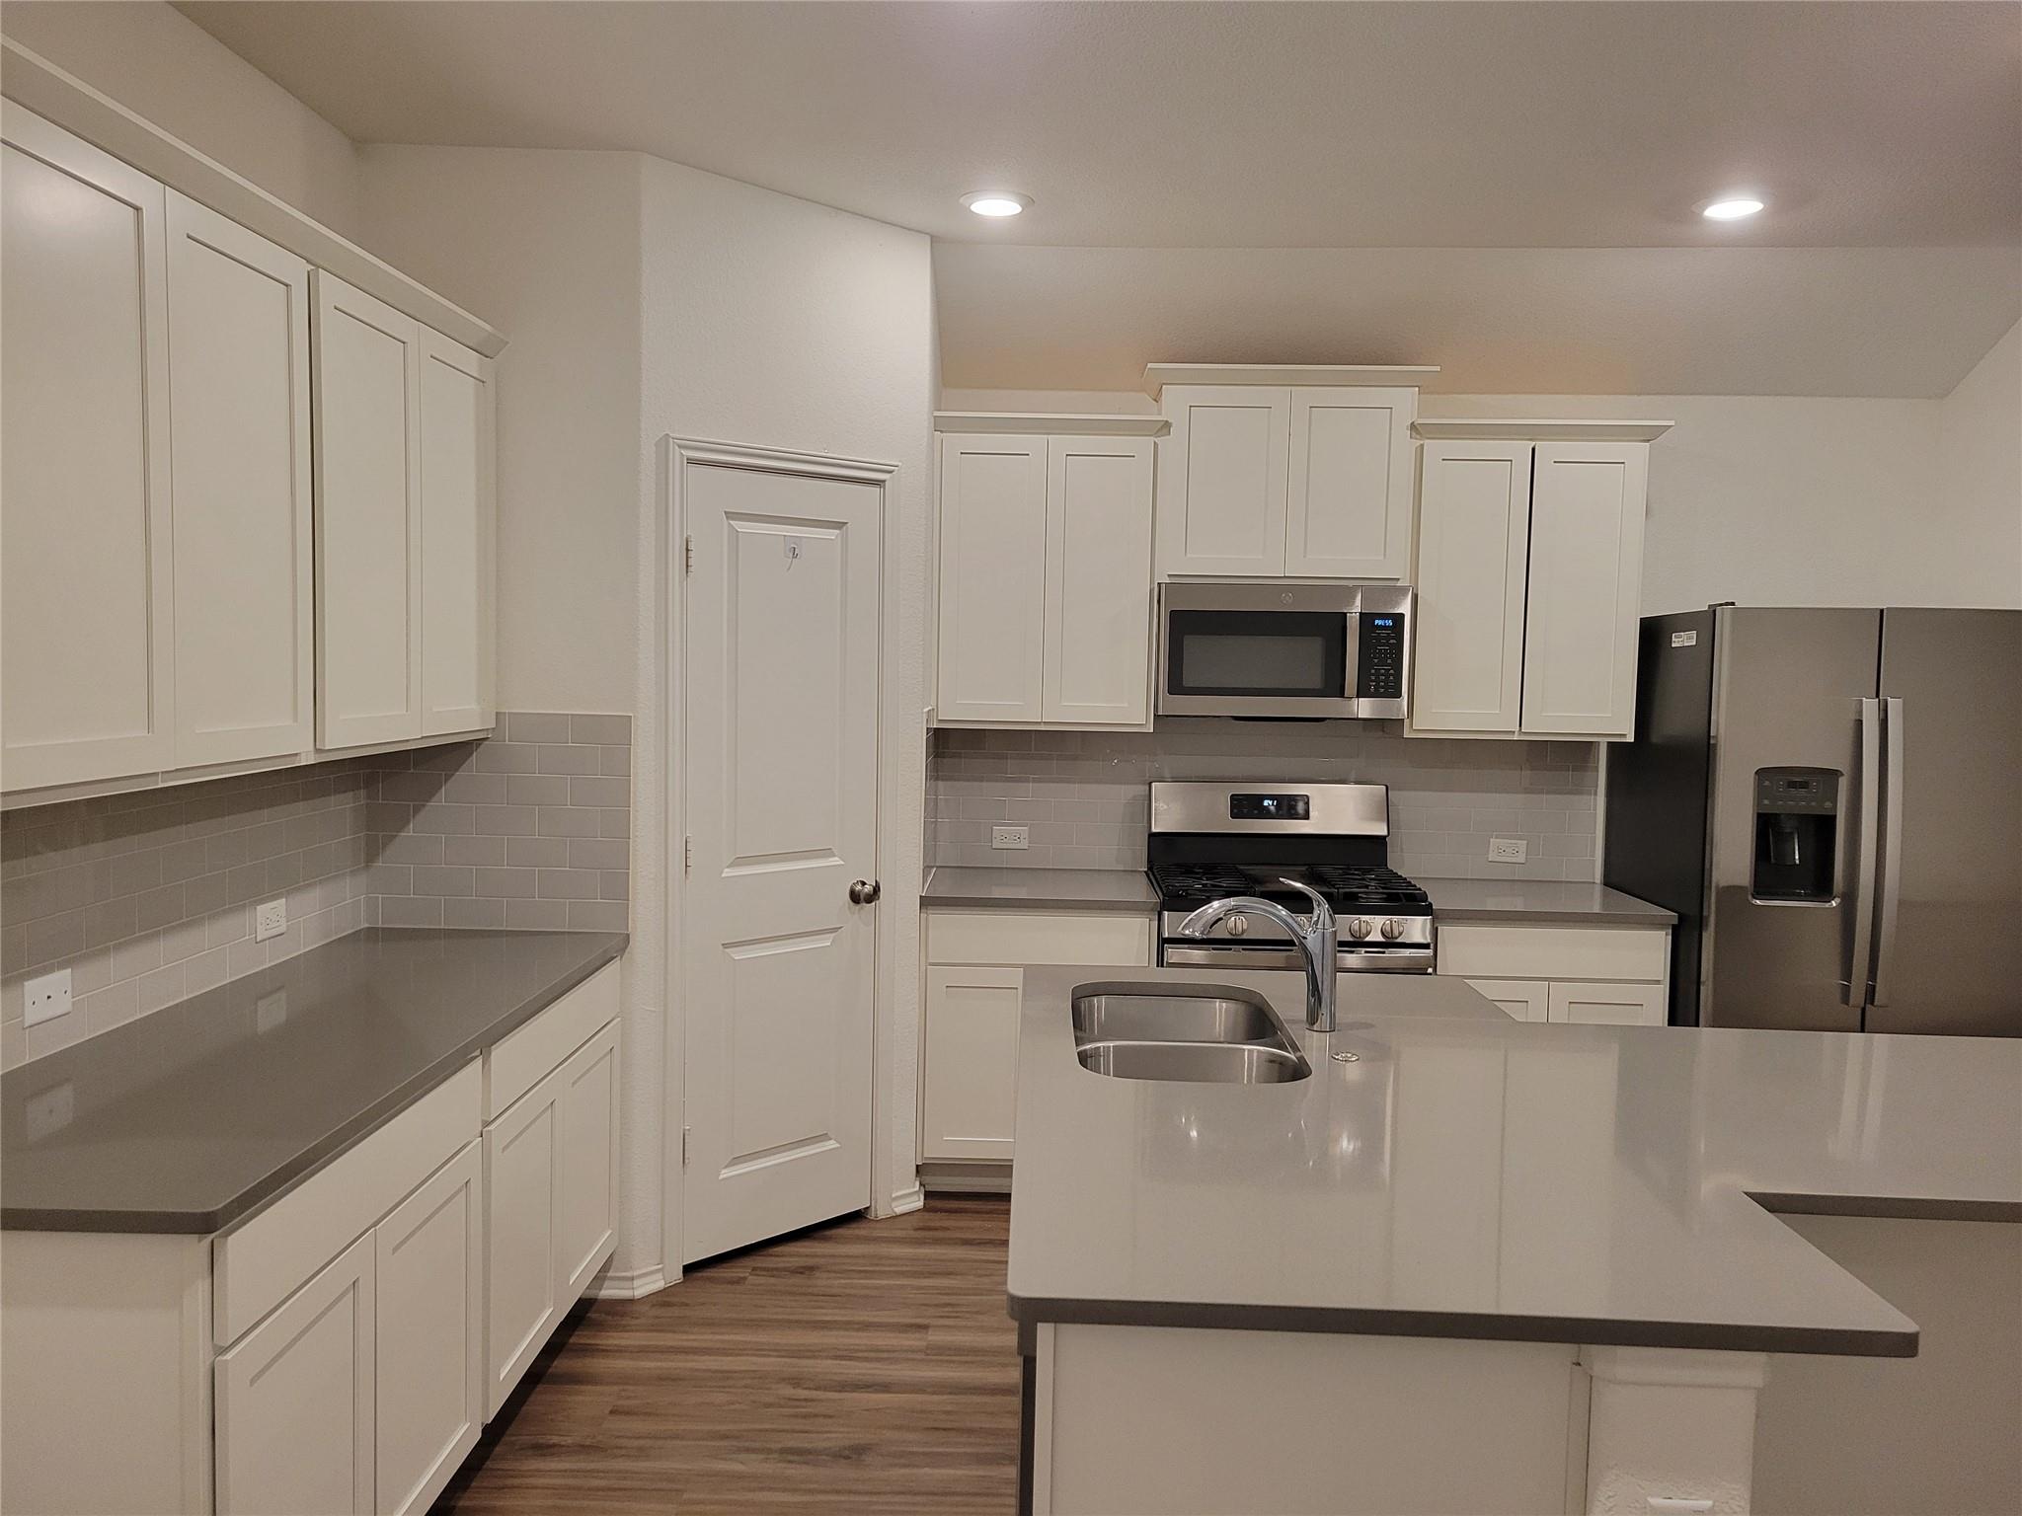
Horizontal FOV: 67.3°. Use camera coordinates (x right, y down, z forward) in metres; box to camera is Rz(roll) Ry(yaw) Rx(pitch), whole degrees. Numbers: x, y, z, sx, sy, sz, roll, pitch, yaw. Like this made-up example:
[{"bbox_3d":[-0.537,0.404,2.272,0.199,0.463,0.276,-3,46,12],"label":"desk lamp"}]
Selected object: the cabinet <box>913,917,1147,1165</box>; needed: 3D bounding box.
[{"bbox_3d":[0.086,0.827,4.666,0.681,0.828,0.633,1,4,1],"label":"cabinet"}]

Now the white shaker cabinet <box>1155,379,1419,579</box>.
[{"bbox_3d":[0.831,-0.844,4.665,0.800,0.634,0.373,1,4,1],"label":"white shaker cabinet"}]

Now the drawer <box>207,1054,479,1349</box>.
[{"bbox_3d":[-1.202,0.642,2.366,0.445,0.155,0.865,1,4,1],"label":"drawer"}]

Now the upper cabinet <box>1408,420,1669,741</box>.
[{"bbox_3d":[1.549,-0.527,4.667,0.710,0.938,0.373,1,4,1],"label":"upper cabinet"}]

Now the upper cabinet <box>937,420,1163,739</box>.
[{"bbox_3d":[0.112,-0.557,4.704,0.676,0.938,0.373,1,4,1],"label":"upper cabinet"}]

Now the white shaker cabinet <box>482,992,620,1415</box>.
[{"bbox_3d":[-1.272,0.891,3.279,0.620,0.823,0.856,1,4,1],"label":"white shaker cabinet"}]

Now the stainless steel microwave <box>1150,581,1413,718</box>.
[{"bbox_3d":[0.815,-0.319,4.686,0.755,0.410,0.403,1,4,1],"label":"stainless steel microwave"}]

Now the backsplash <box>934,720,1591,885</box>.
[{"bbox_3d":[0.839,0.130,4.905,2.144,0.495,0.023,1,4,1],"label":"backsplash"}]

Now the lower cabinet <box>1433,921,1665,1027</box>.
[{"bbox_3d":[1.531,0.857,4.630,0.667,0.828,0.633,1,4,1],"label":"lower cabinet"}]

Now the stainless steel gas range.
[{"bbox_3d":[0.808,0.704,4.595,0.767,1.195,0.705,1,4,1],"label":"stainless steel gas range"}]

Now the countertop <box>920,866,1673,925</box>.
[{"bbox_3d":[0.823,0.414,4.615,2.139,0.033,0.642,1,4,1],"label":"countertop"}]

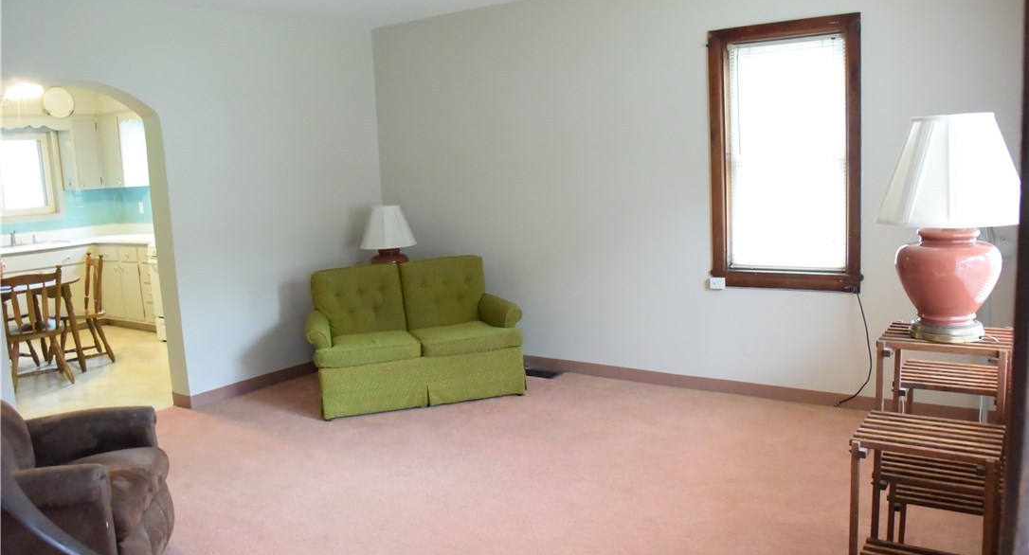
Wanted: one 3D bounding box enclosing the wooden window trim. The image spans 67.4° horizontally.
[{"bbox_3d":[1.543,-0.680,4.448,0.866,1.520,0.100,3,11,34],"label":"wooden window trim"}]

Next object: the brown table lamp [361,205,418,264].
[{"bbox_3d":[-0.955,-0.210,5.851,0.420,0.664,0.420,3,11,34],"label":"brown table lamp"}]

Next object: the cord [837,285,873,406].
[{"bbox_3d":[1.919,0.406,4.362,0.182,0.691,0.050,3,11,34],"label":"cord"}]

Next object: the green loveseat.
[{"bbox_3d":[-0.679,0.355,5.207,1.380,0.840,0.800,-5,9,-15],"label":"green loveseat"}]

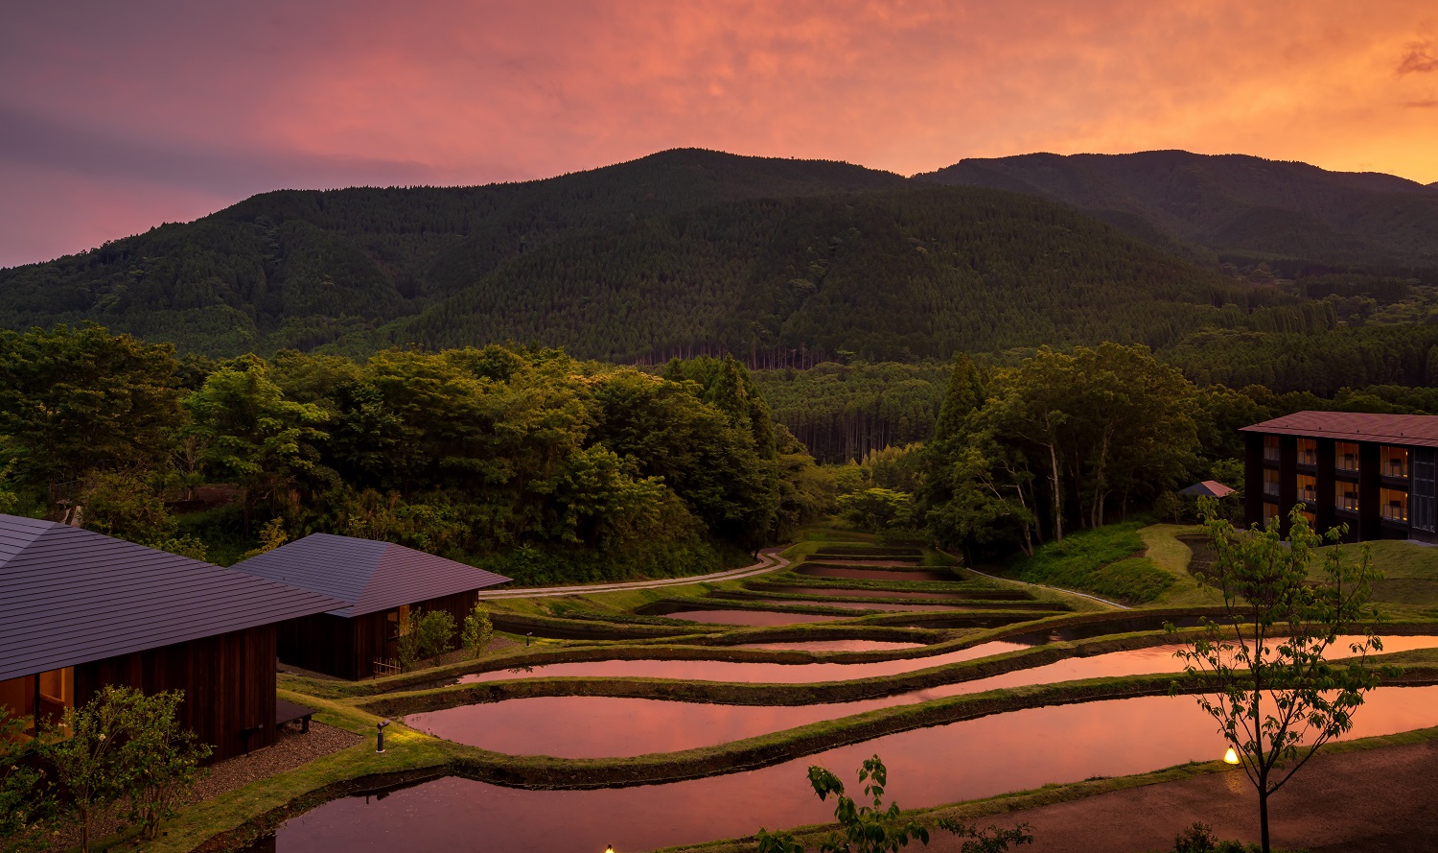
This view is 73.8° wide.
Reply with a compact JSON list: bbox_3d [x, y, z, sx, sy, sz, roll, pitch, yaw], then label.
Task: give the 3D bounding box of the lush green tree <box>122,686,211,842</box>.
[{"bbox_3d":[-9.296,5.685,16.100,1.400,2.500,1.400,-1,1,-30],"label":"lush green tree"}]

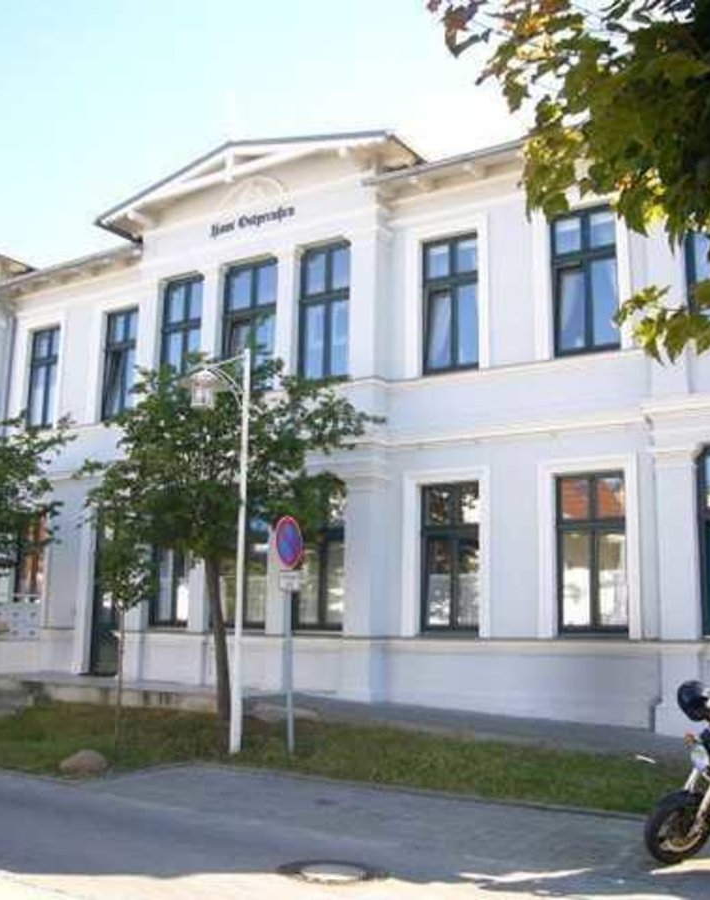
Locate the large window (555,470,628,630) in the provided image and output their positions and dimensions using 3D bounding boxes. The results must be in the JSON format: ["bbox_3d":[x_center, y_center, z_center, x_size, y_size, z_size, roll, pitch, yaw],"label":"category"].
[{"bbox_3d":[3.255,1.416,13.353,1.002,2.194,0.150,-6,-11,31],"label":"large window"}]

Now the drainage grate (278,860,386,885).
[{"bbox_3d":[-0.166,2.962,6.839,0.750,0.040,0.750,1,-10,0],"label":"drainage grate"}]

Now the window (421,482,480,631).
[{"bbox_3d":[1.413,1.589,14.553,0.964,2.184,0.150,-6,-12,32],"label":"window"}]

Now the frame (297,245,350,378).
[{"bbox_3d":[-0.503,-2.299,16.053,0.983,2.283,0.150,-6,-12,32],"label":"frame"}]

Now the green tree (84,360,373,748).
[{"bbox_3d":[-1.558,1.179,11.978,3.552,4.709,3.552,2,-10,-7],"label":"green tree"}]

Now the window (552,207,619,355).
[{"bbox_3d":[3.326,-2.454,13.998,0.998,2.181,0.150,-6,-11,31],"label":"window"}]

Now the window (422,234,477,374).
[{"bbox_3d":[1.495,-2.292,15.232,0.956,2.171,0.150,-6,-12,32],"label":"window"}]

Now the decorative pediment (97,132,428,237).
[{"bbox_3d":[-1.931,-4.667,16.865,6.273,1.100,0.900,-6,-11,31],"label":"decorative pediment"}]

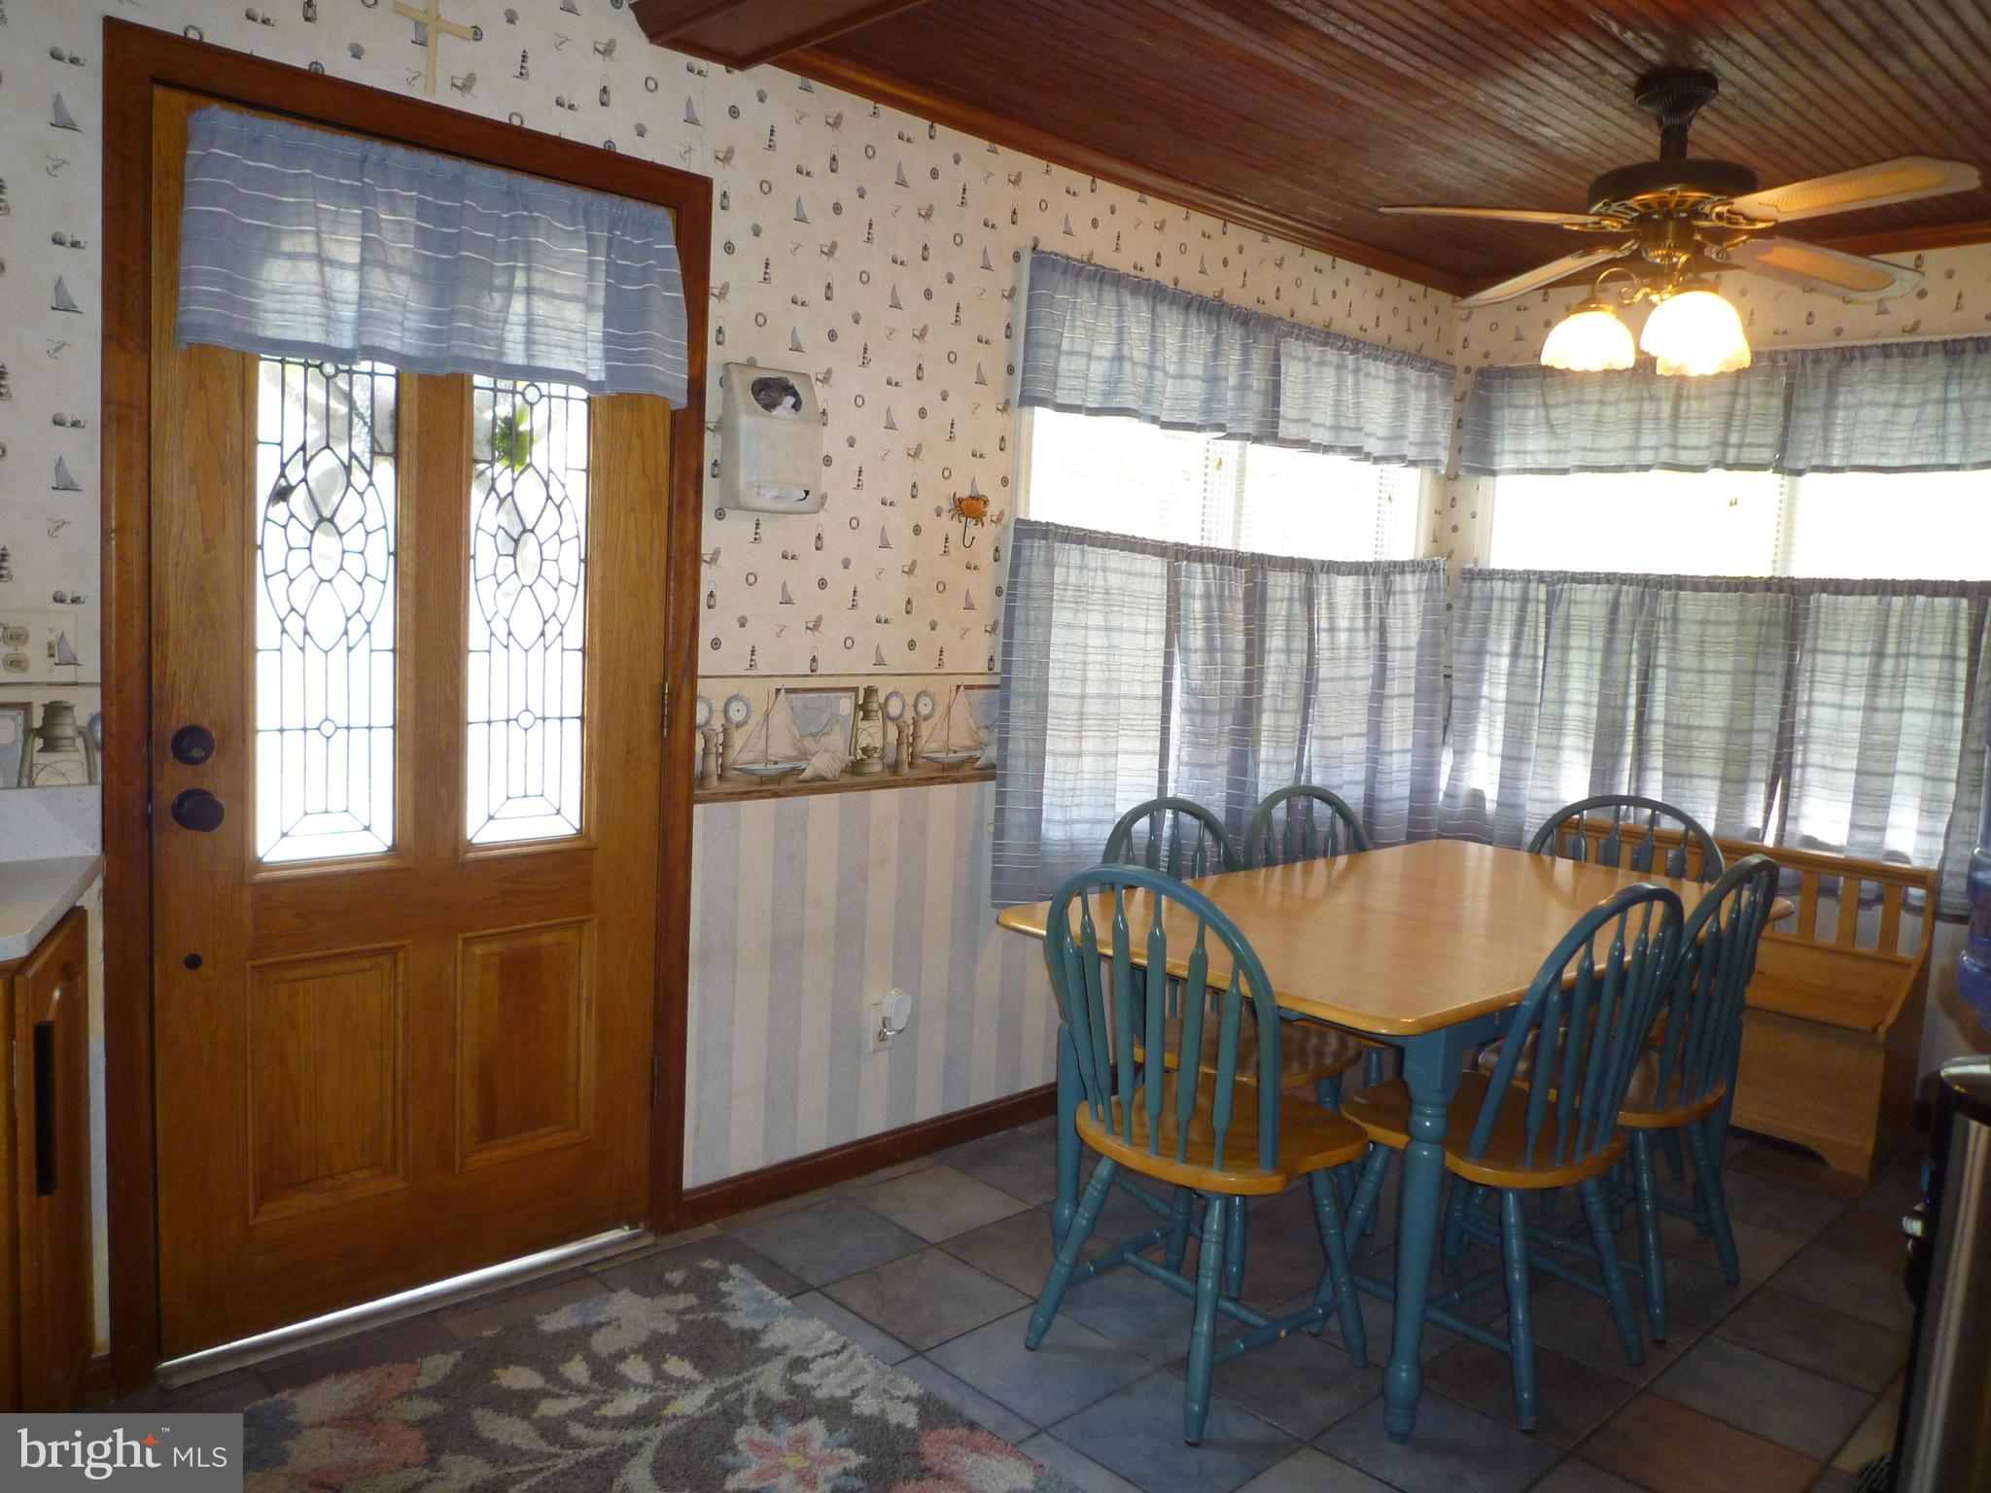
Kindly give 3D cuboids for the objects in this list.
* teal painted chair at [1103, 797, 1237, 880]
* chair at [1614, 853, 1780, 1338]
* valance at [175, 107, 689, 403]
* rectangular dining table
[{"bbox_3d":[0.534,0.598,3.110,0.470,0.935,0.510,-3,9,-43],"label":"teal painted chair"},{"bbox_3d":[1.299,0.653,3.034,0.470,0.935,0.510,-3,9,-43],"label":"chair"},{"bbox_3d":[-0.900,-0.793,2.429,0.865,0.355,0.080,-3,9,-43],"label":"valance"},{"bbox_3d":[0.917,0.712,3.120,1.850,0.752,0.920,-3,9,-43],"label":"rectangular dining table"}]

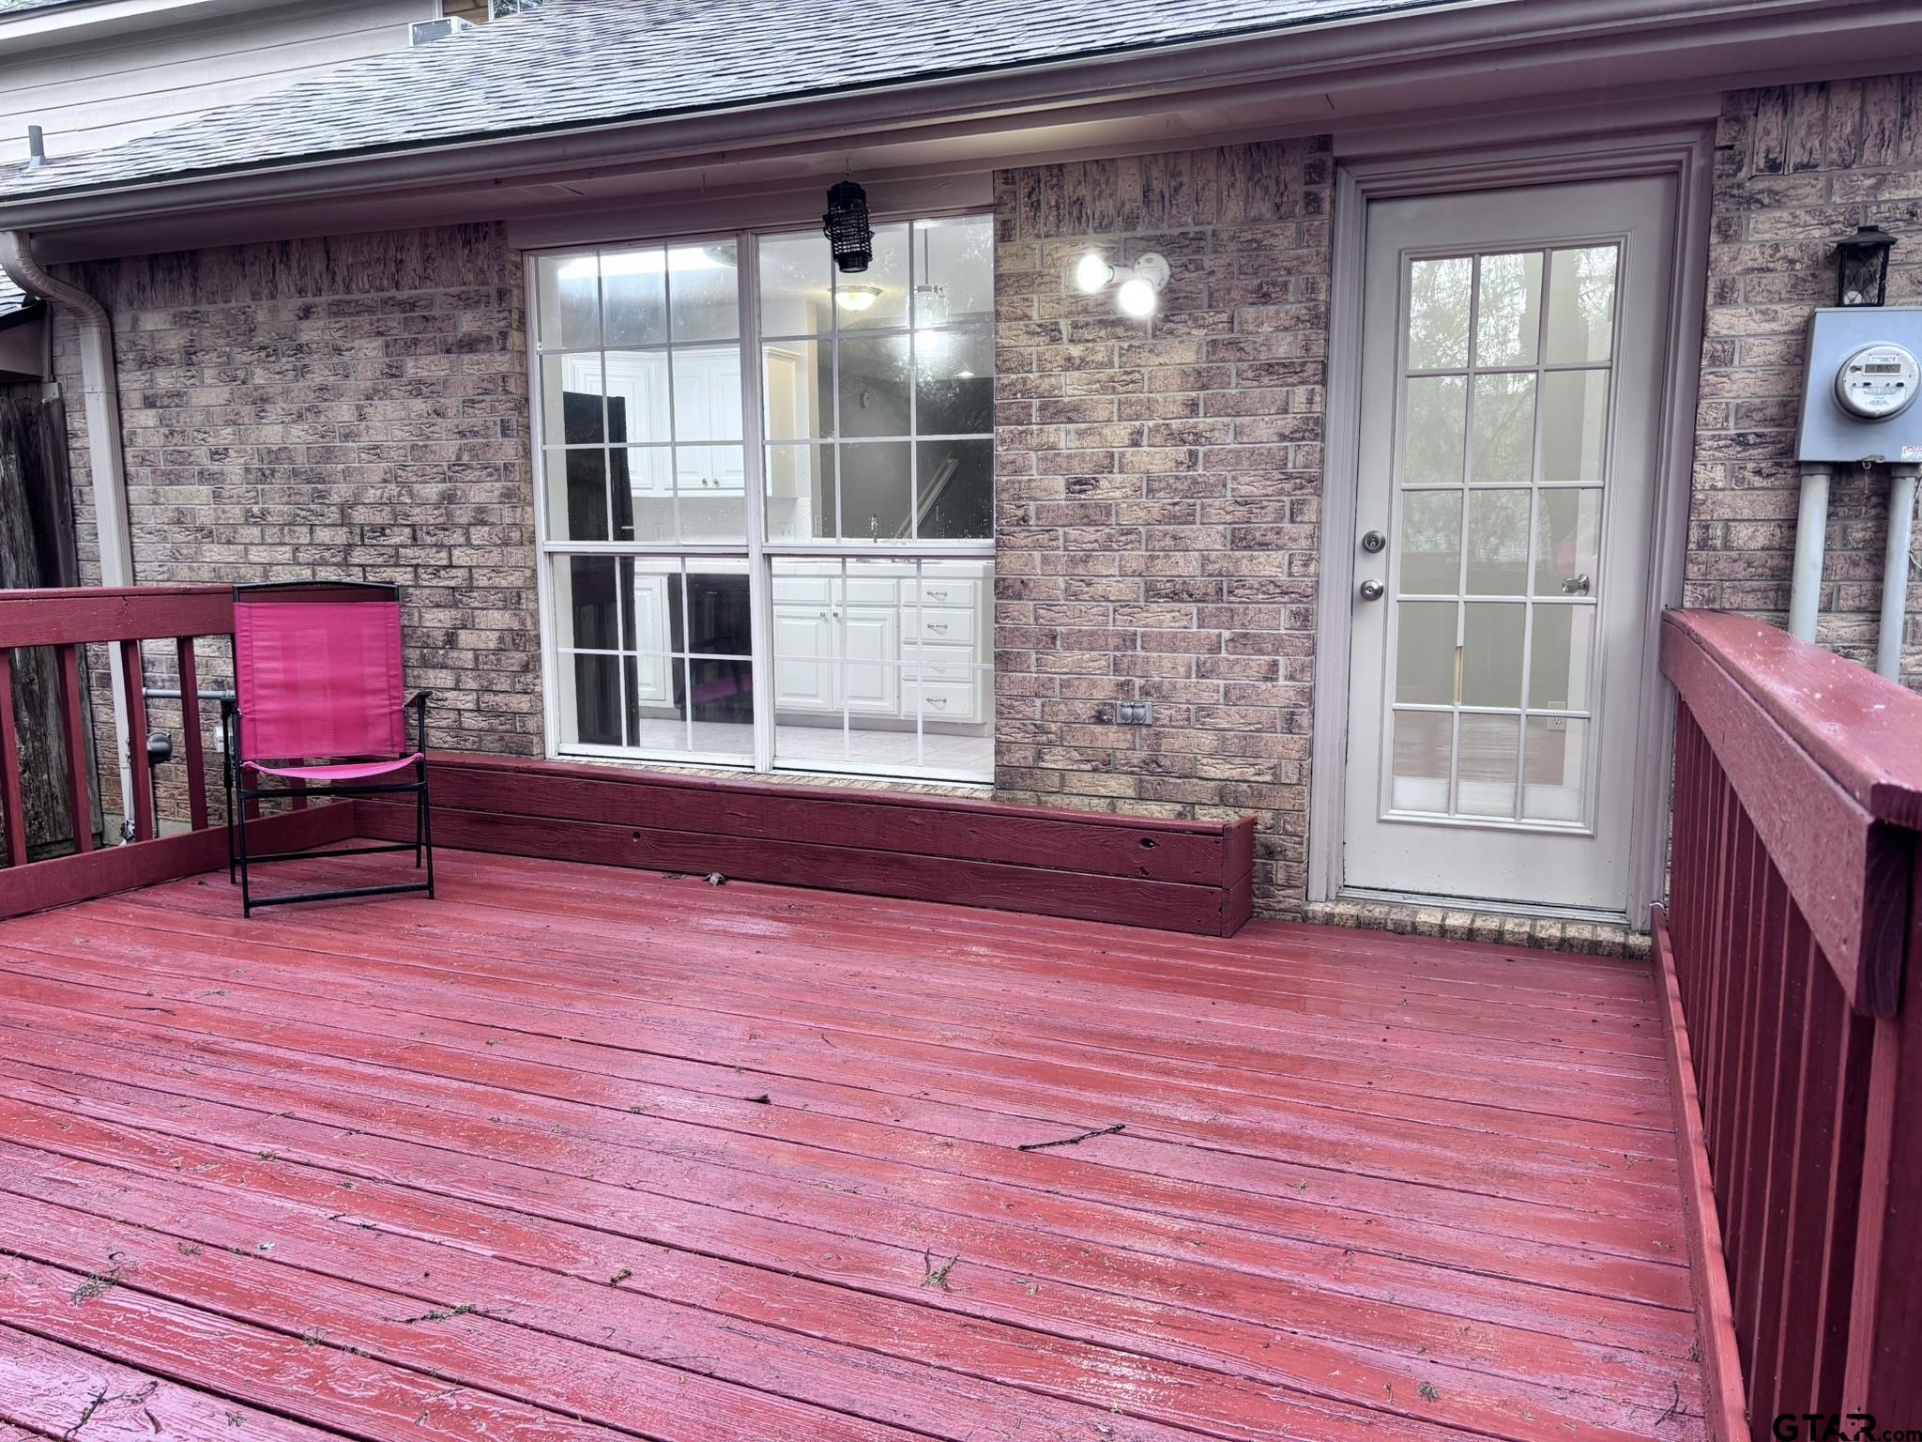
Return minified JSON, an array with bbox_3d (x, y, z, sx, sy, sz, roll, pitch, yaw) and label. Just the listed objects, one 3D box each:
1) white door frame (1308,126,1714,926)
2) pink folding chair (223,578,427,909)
[{"bbox_3d":[1.485,-0.489,4.018,0.931,2.093,0.138,3,8,23],"label":"white door frame"},{"bbox_3d":[-2.026,0.058,4.612,0.593,0.987,0.559,-4,9,-25],"label":"pink folding chair"}]

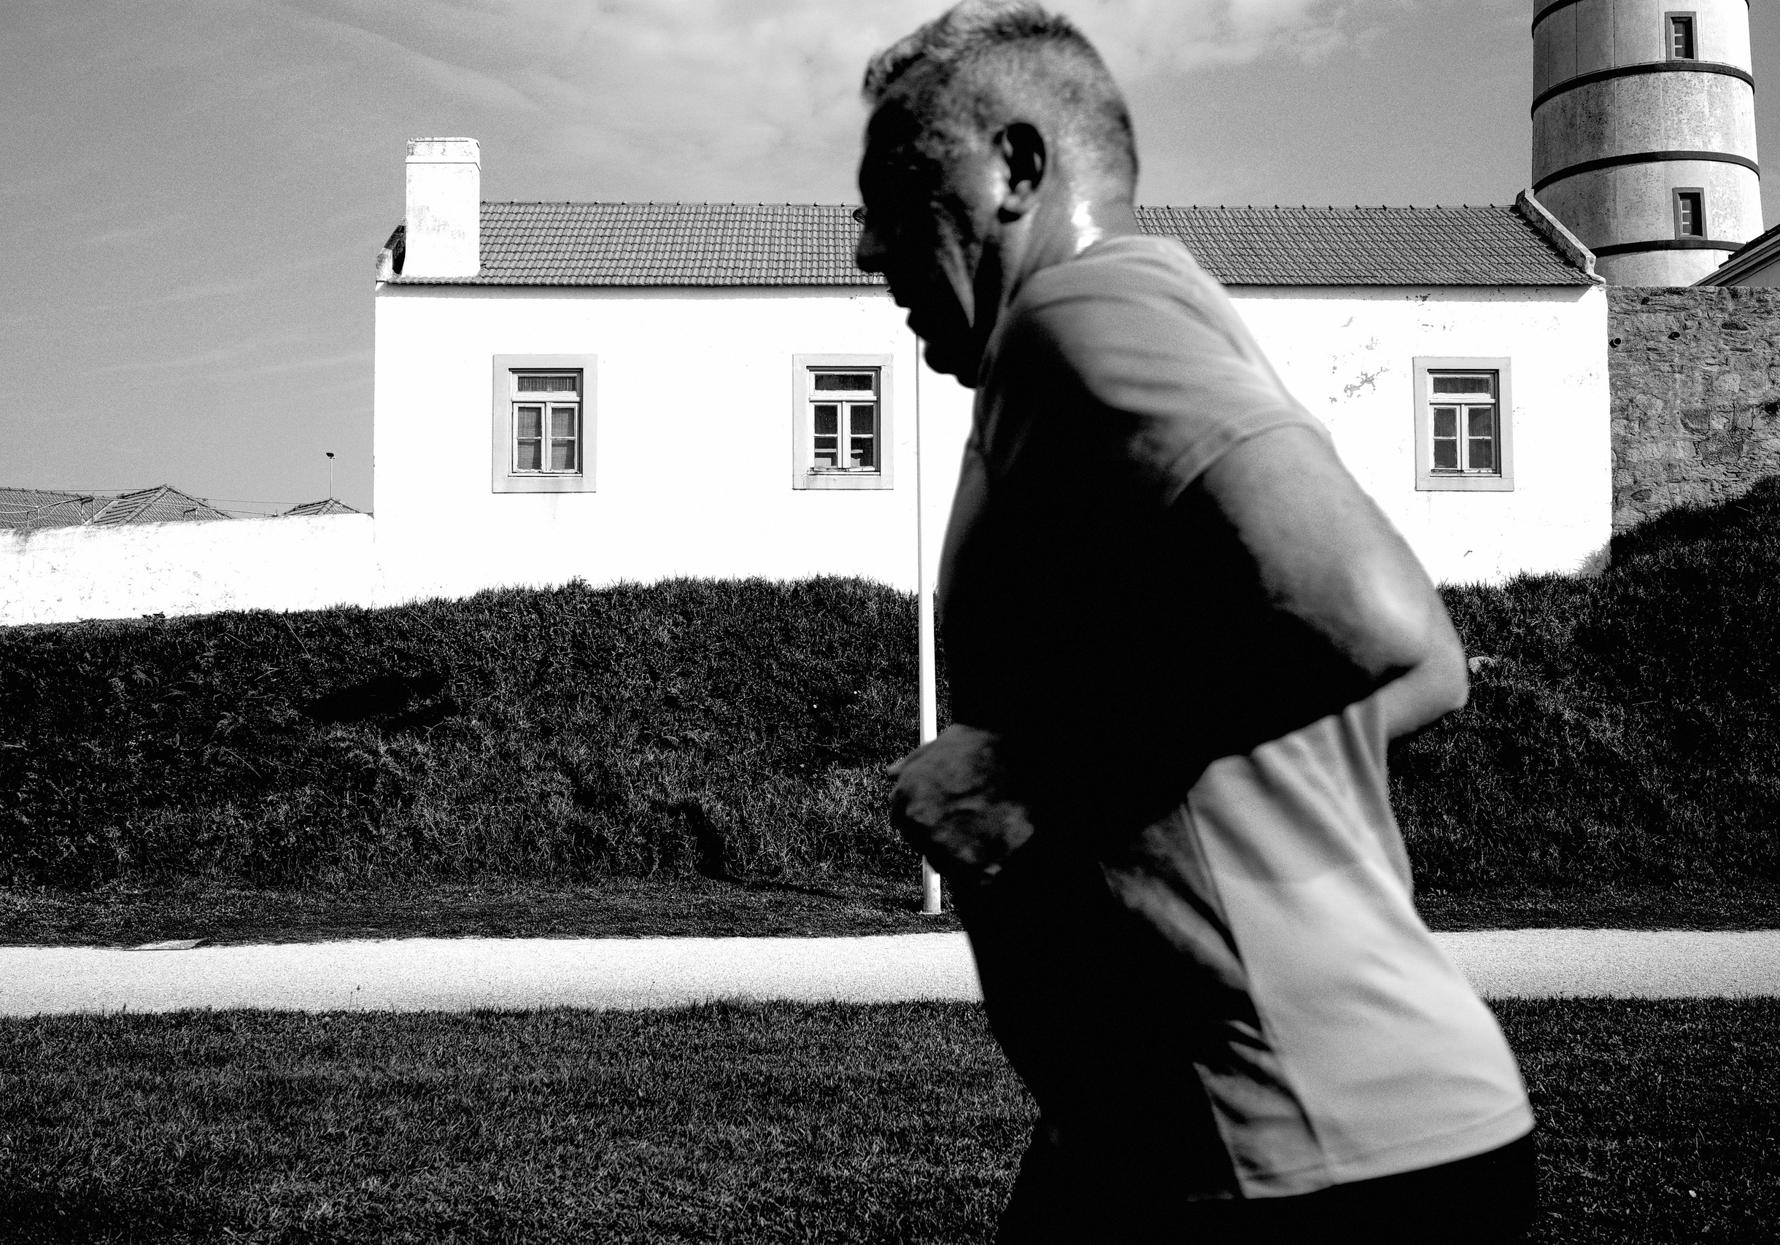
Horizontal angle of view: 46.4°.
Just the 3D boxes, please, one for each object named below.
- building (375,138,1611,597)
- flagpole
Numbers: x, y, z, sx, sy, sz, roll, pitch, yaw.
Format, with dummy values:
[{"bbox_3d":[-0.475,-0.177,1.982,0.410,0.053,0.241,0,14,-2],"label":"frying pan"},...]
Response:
[{"bbox_3d":[1.309,-3.279,30.063,16.190,6.330,5.800,0,-3,-3],"label":"building"},{"bbox_3d":[0.251,-0.687,14.773,0.116,5.500,0.116,0,-3,0],"label":"flagpole"}]

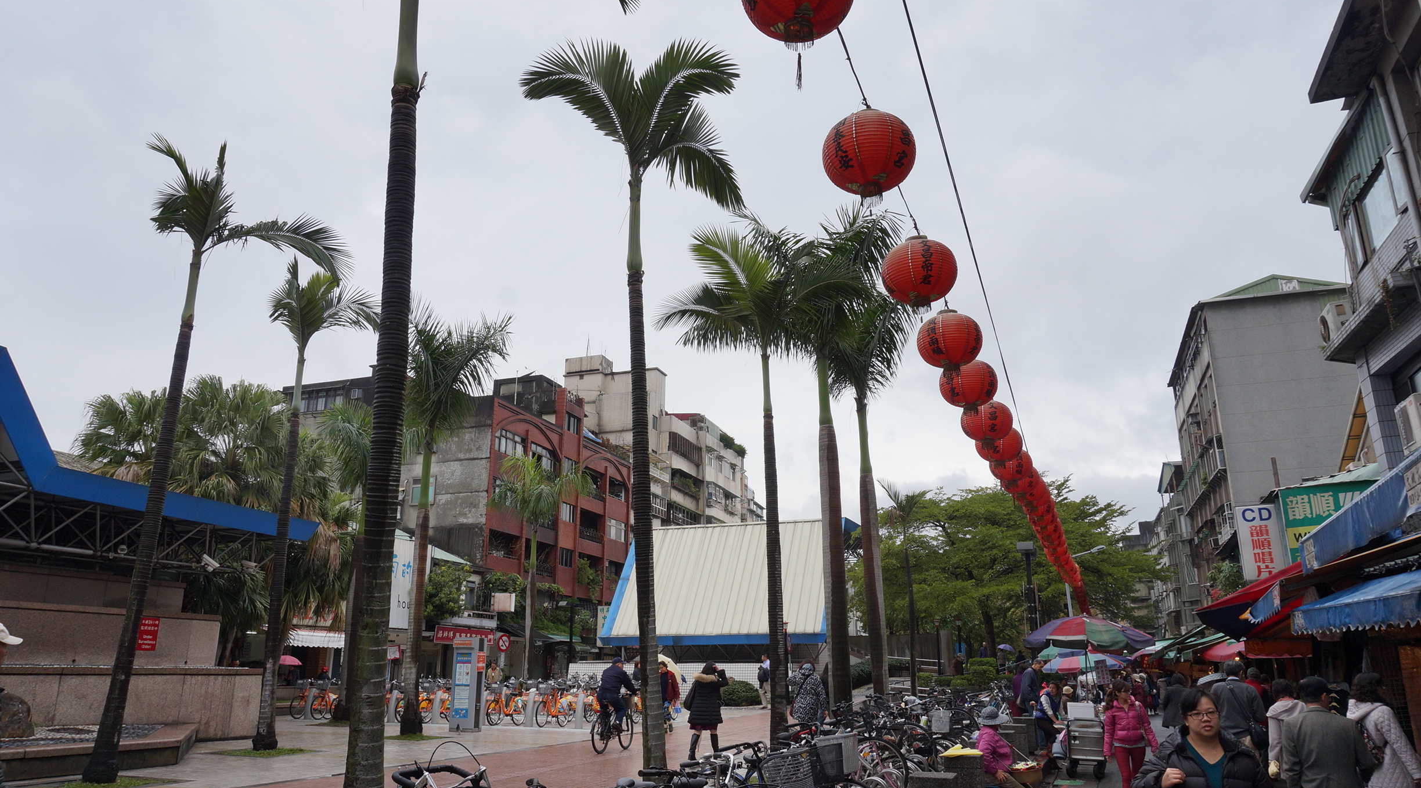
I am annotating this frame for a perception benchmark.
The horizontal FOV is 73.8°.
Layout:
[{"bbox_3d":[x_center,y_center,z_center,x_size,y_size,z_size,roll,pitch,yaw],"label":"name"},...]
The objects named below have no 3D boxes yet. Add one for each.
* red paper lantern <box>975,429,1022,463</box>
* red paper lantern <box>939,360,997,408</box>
[{"bbox_3d":[3.354,0.599,10.981,0.530,0.420,0.530,-6,-17,19],"label":"red paper lantern"},{"bbox_3d":[2.113,-0.077,7.743,0.460,0.405,0.460,-6,-17,20],"label":"red paper lantern"}]

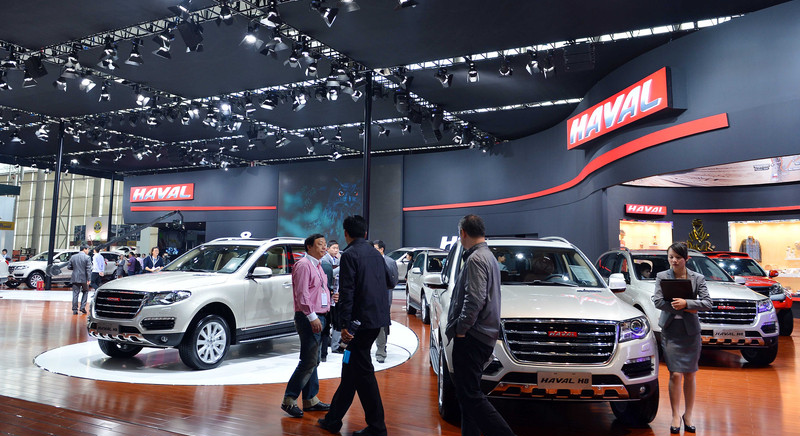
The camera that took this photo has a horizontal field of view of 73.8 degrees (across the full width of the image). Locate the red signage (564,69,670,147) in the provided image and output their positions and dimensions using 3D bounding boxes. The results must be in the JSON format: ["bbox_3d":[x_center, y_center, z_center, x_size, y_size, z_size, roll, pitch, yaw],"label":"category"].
[{"bbox_3d":[6.694,-3.234,16.776,0.200,1.090,5.350,2,-5,-10],"label":"red signage"}]

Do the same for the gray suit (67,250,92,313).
[{"bbox_3d":[-8.224,1.571,13.653,0.520,1.755,0.380,0,-5,8],"label":"gray suit"}]

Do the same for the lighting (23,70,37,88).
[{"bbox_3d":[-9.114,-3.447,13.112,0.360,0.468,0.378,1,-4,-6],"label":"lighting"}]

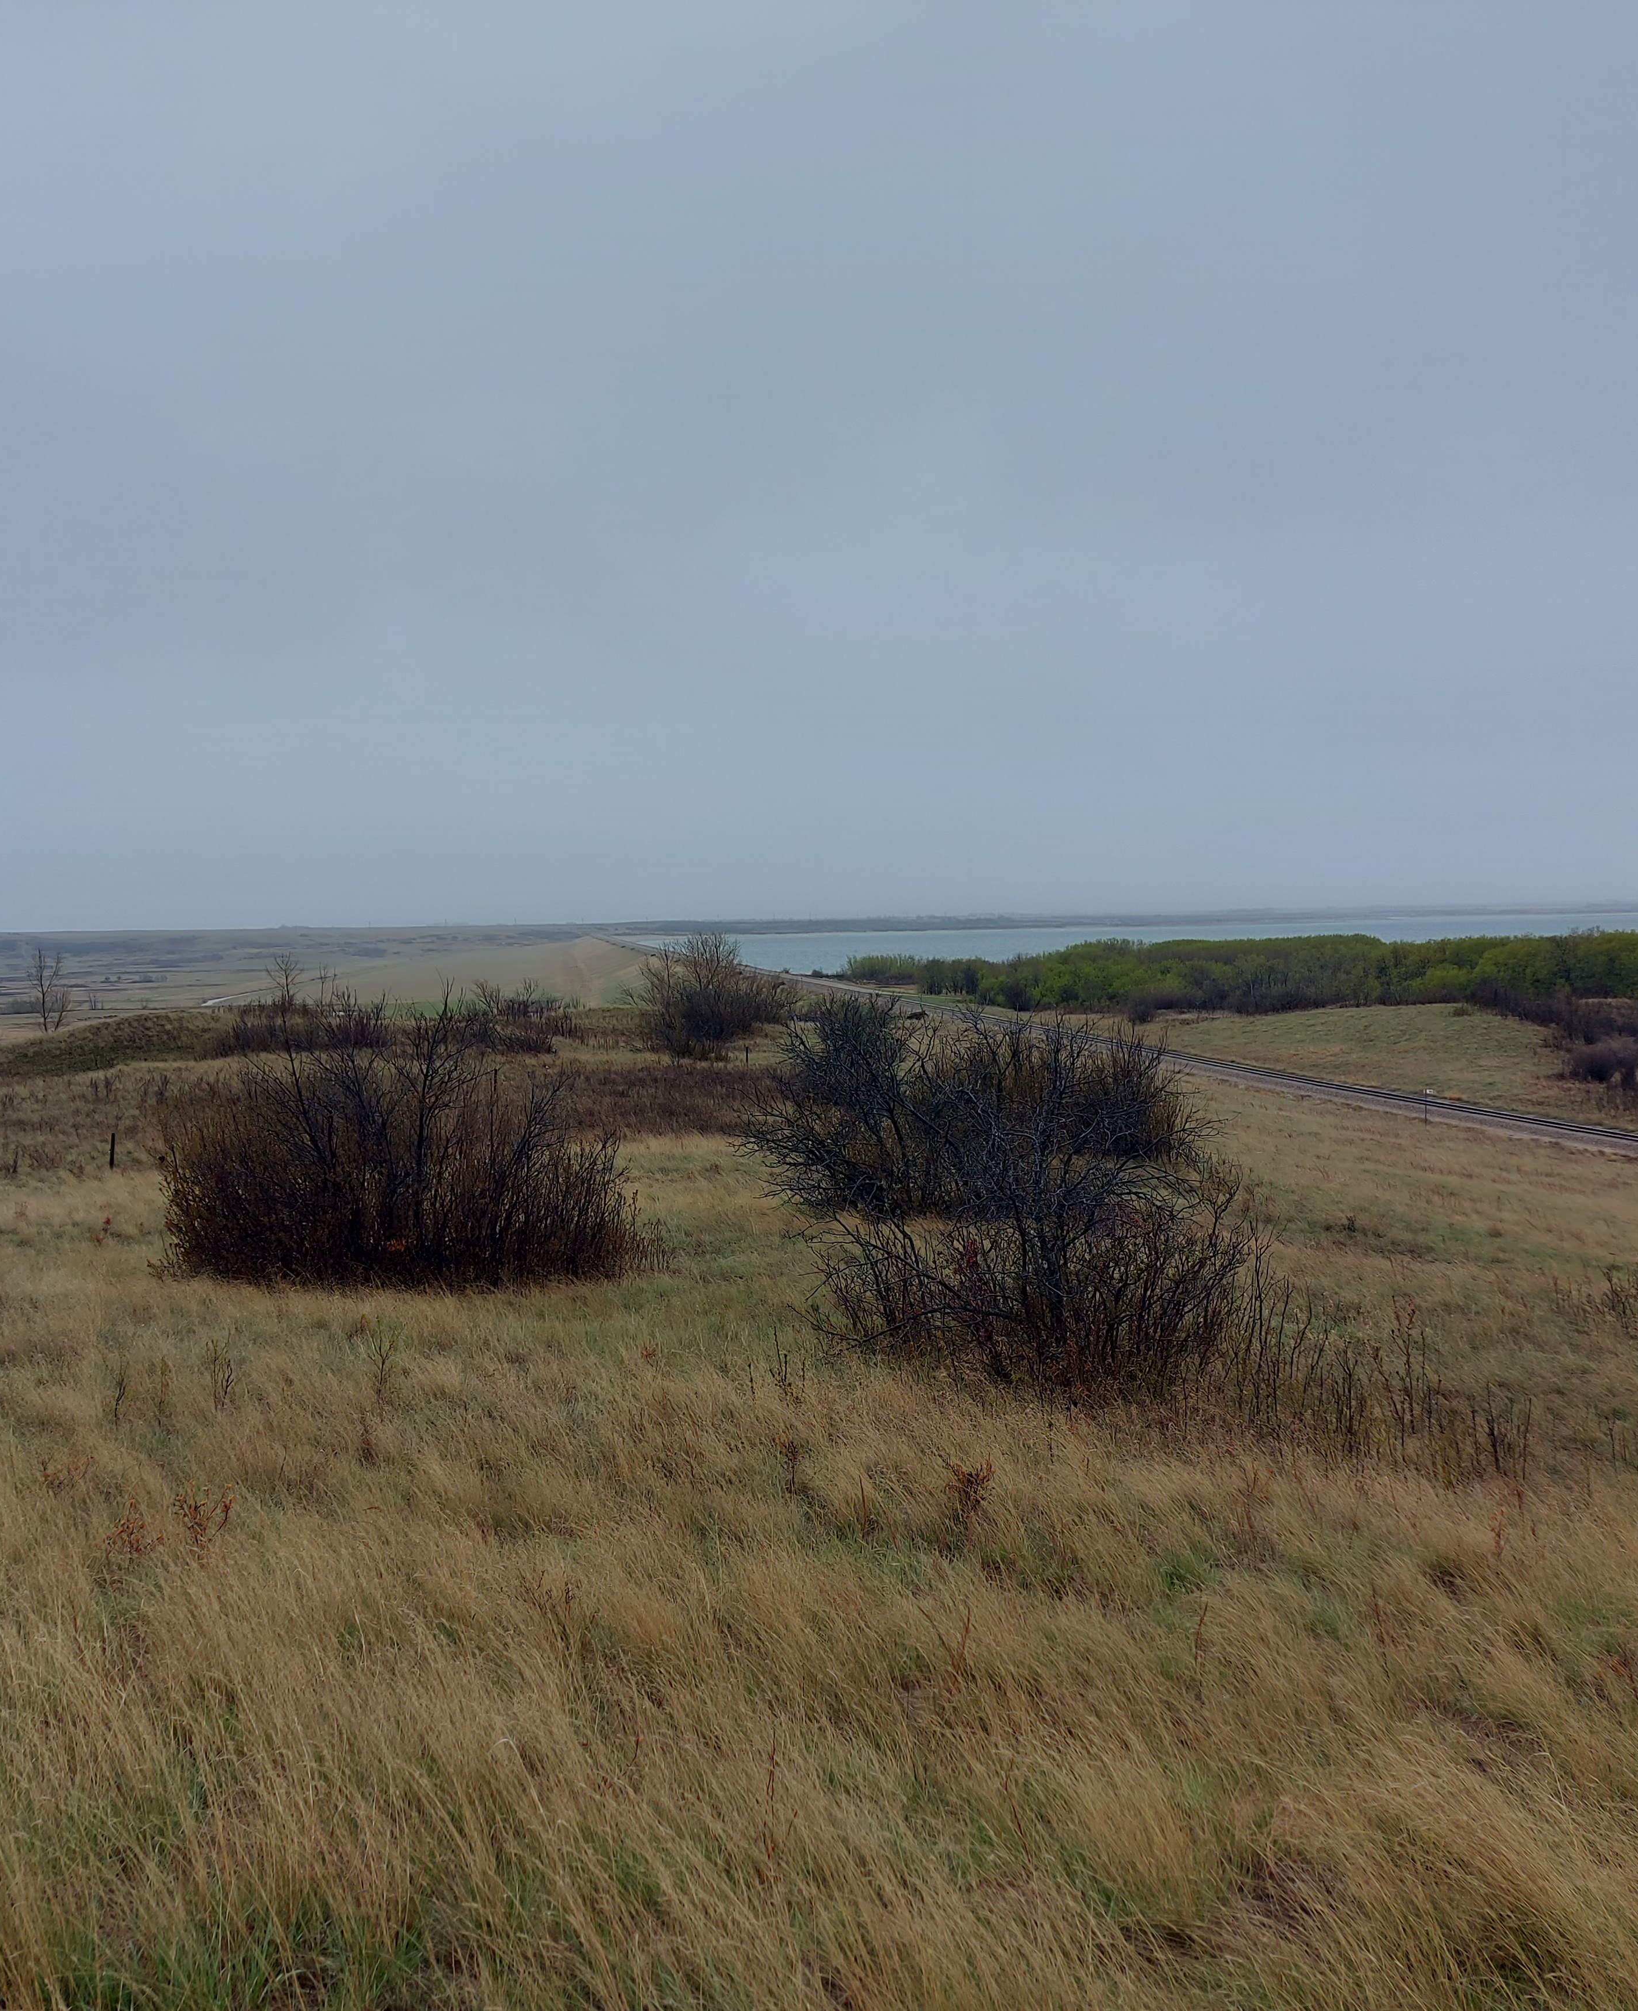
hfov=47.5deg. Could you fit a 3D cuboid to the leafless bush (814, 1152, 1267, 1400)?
[{"bbox_3d":[1.367,1.672,11.500,2.600,1.480,2.210,-1,3,0],"label":"leafless bush"}]

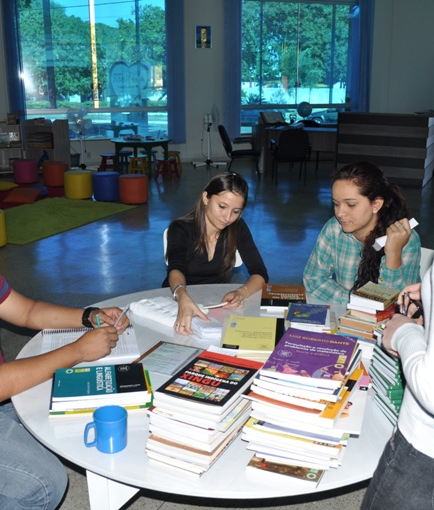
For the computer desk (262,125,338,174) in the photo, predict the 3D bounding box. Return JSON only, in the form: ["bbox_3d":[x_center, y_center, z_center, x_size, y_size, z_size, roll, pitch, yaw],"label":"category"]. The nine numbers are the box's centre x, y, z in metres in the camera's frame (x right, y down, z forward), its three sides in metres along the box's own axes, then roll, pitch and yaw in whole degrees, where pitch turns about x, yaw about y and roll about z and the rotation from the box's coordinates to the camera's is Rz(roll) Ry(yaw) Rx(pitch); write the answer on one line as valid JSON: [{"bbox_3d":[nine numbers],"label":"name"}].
[{"bbox_3d":[1.630,-1.770,10.026,1.400,0.770,0.660,8,18,27],"label":"computer desk"}]

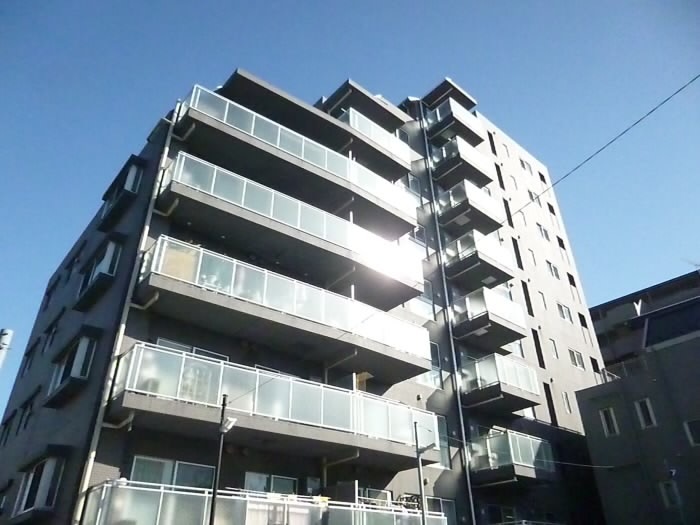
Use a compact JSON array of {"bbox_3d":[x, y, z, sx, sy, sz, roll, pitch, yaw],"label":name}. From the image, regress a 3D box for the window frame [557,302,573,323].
[{"bbox_3d":[12.506,2.954,29.343,1.430,1.080,0.120,24,-40,-34],"label":"window frame"}]

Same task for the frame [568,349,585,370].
[{"bbox_3d":[12.450,5.336,27.732,1.283,0.998,0.100,24,-40,-34],"label":"frame"}]

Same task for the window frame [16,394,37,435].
[{"bbox_3d":[-10.936,5.208,17.005,0.100,1.040,1.339,24,-40,-34],"label":"window frame"}]

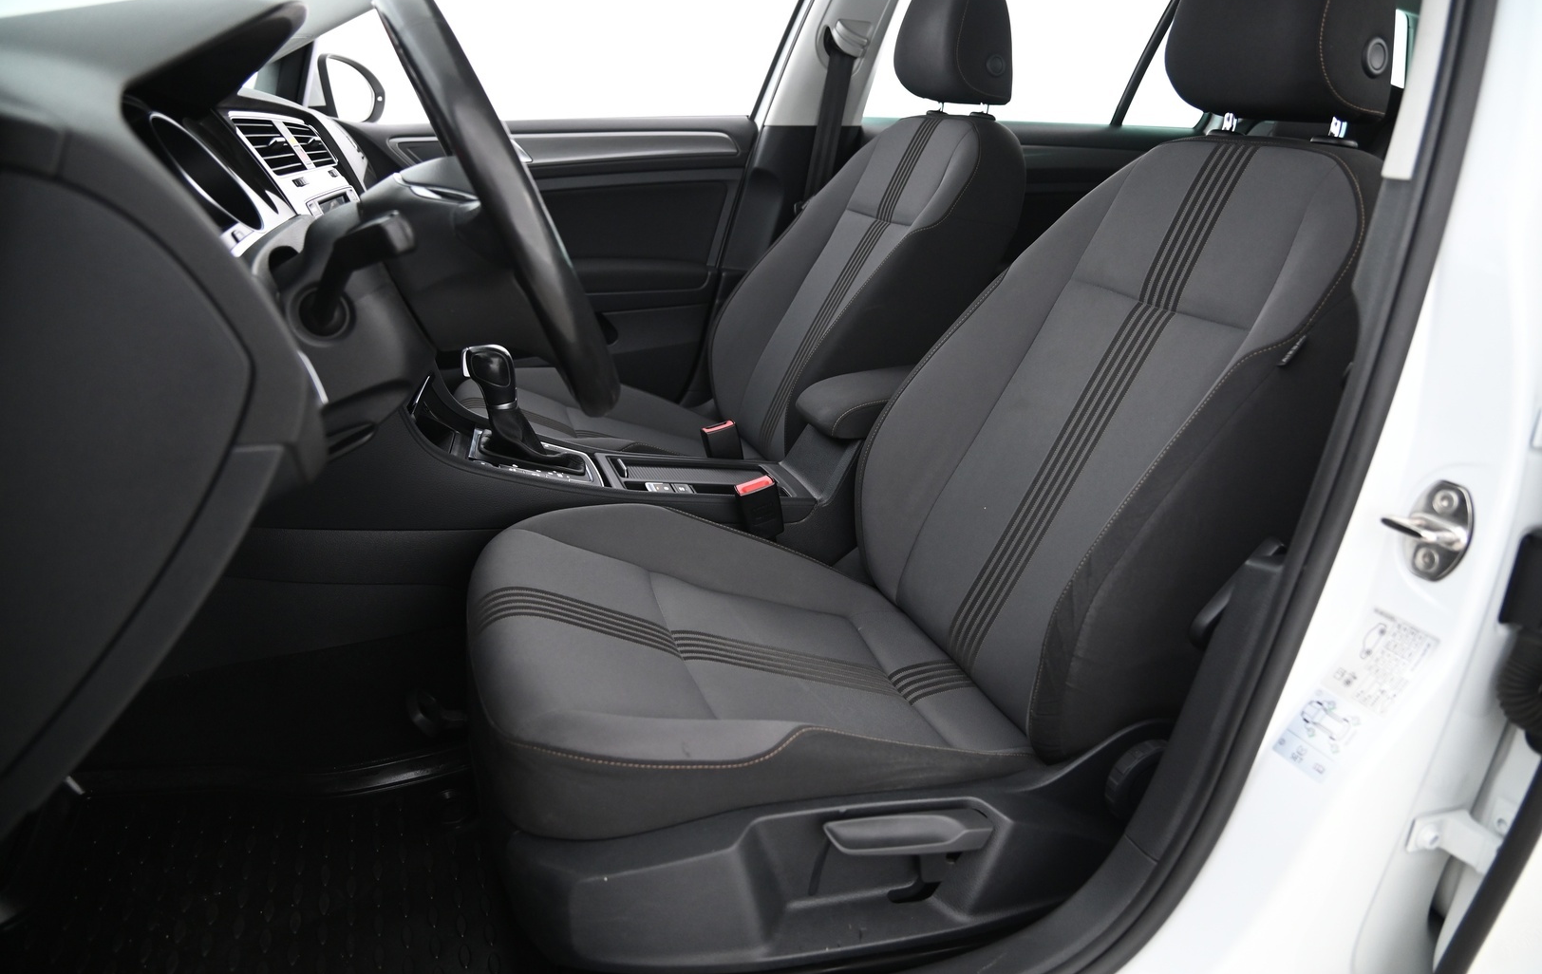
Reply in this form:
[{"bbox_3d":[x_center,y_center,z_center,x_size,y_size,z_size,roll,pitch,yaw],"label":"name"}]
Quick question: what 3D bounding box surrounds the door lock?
[{"bbox_3d":[0.439,0.028,0.685,0.036,0.068,0.048,-11,17,-31],"label":"door lock"}]

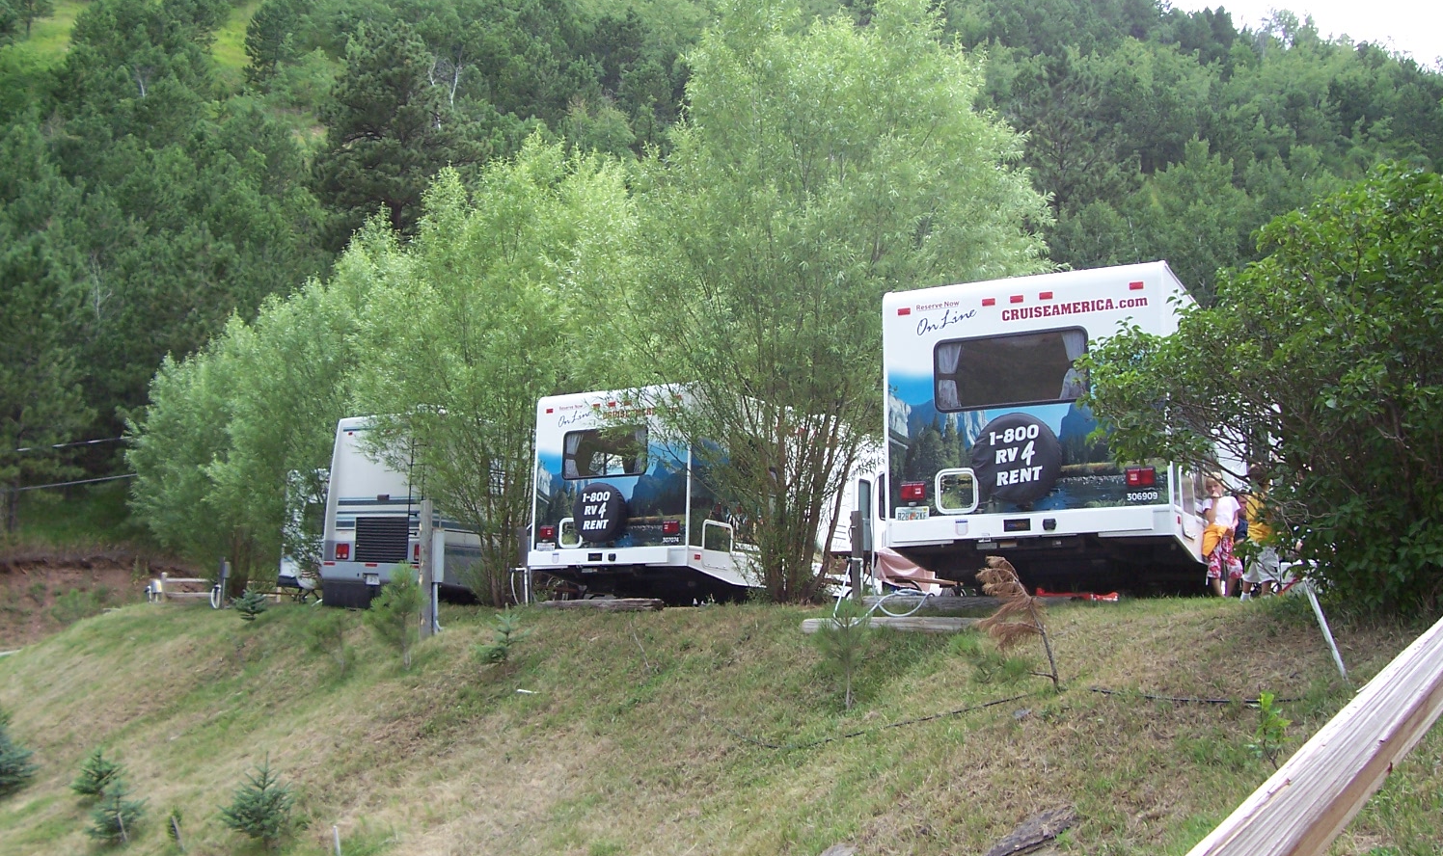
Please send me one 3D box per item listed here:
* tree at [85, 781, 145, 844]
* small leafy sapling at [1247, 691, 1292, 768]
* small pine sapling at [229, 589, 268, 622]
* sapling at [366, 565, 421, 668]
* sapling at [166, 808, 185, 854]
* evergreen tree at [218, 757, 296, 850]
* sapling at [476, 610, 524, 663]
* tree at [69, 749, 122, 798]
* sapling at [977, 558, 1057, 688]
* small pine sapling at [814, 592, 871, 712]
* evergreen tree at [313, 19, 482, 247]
[{"bbox_3d":[-4.750,3.023,11.100,0.468,0.496,0.468,1,-11,0],"label":"tree"},{"bbox_3d":[2.667,1.500,6.900,0.225,0.440,0.225,1,-11,0],"label":"small leafy sapling"},{"bbox_3d":[-7.935,2.973,23.808,0.629,0.545,0.629,3,-8,-18],"label":"small pine sapling"},{"bbox_3d":[-3.200,1.862,13.872,0.527,0.973,0.527,2,-8,-13],"label":"sapling"},{"bbox_3d":[-4.154,3.062,10.800,0.155,0.349,0.155,1,-11,0],"label":"sapling"},{"bbox_3d":[-2.520,2.035,7.689,0.402,0.494,0.402,3,-8,-17],"label":"evergreen tree"},{"bbox_3d":[-1.958,1.863,12.561,0.425,0.474,0.425,2,-8,-9],"label":"sapling"},{"bbox_3d":[-5.562,3.081,12.600,0.471,0.449,0.471,1,-11,0],"label":"tree"},{"bbox_3d":[1.572,1.034,7.531,0.434,0.718,0.369,-1,-8,12],"label":"sapling"},{"bbox_3d":[0.834,1.544,9.800,0.398,0.801,0.398,1,-11,0],"label":"small pine sapling"},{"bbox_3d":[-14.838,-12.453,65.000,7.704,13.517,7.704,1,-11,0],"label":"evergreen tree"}]

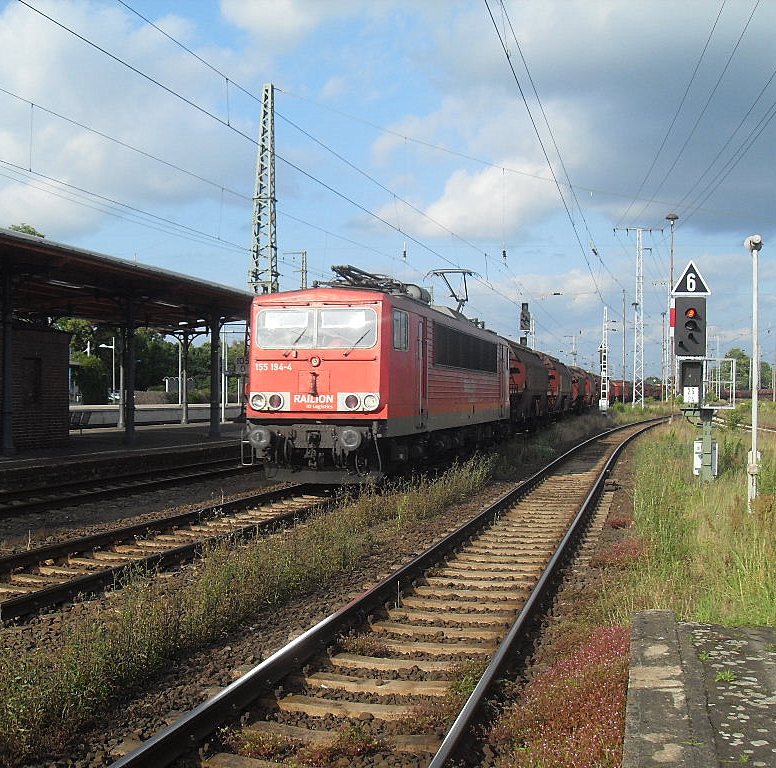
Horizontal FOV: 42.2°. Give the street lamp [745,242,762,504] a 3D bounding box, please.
[{"bbox_3d":[5.746,-0.149,15.800,0.270,4.380,0.320,1,-1,-23],"label":"street lamp"}]

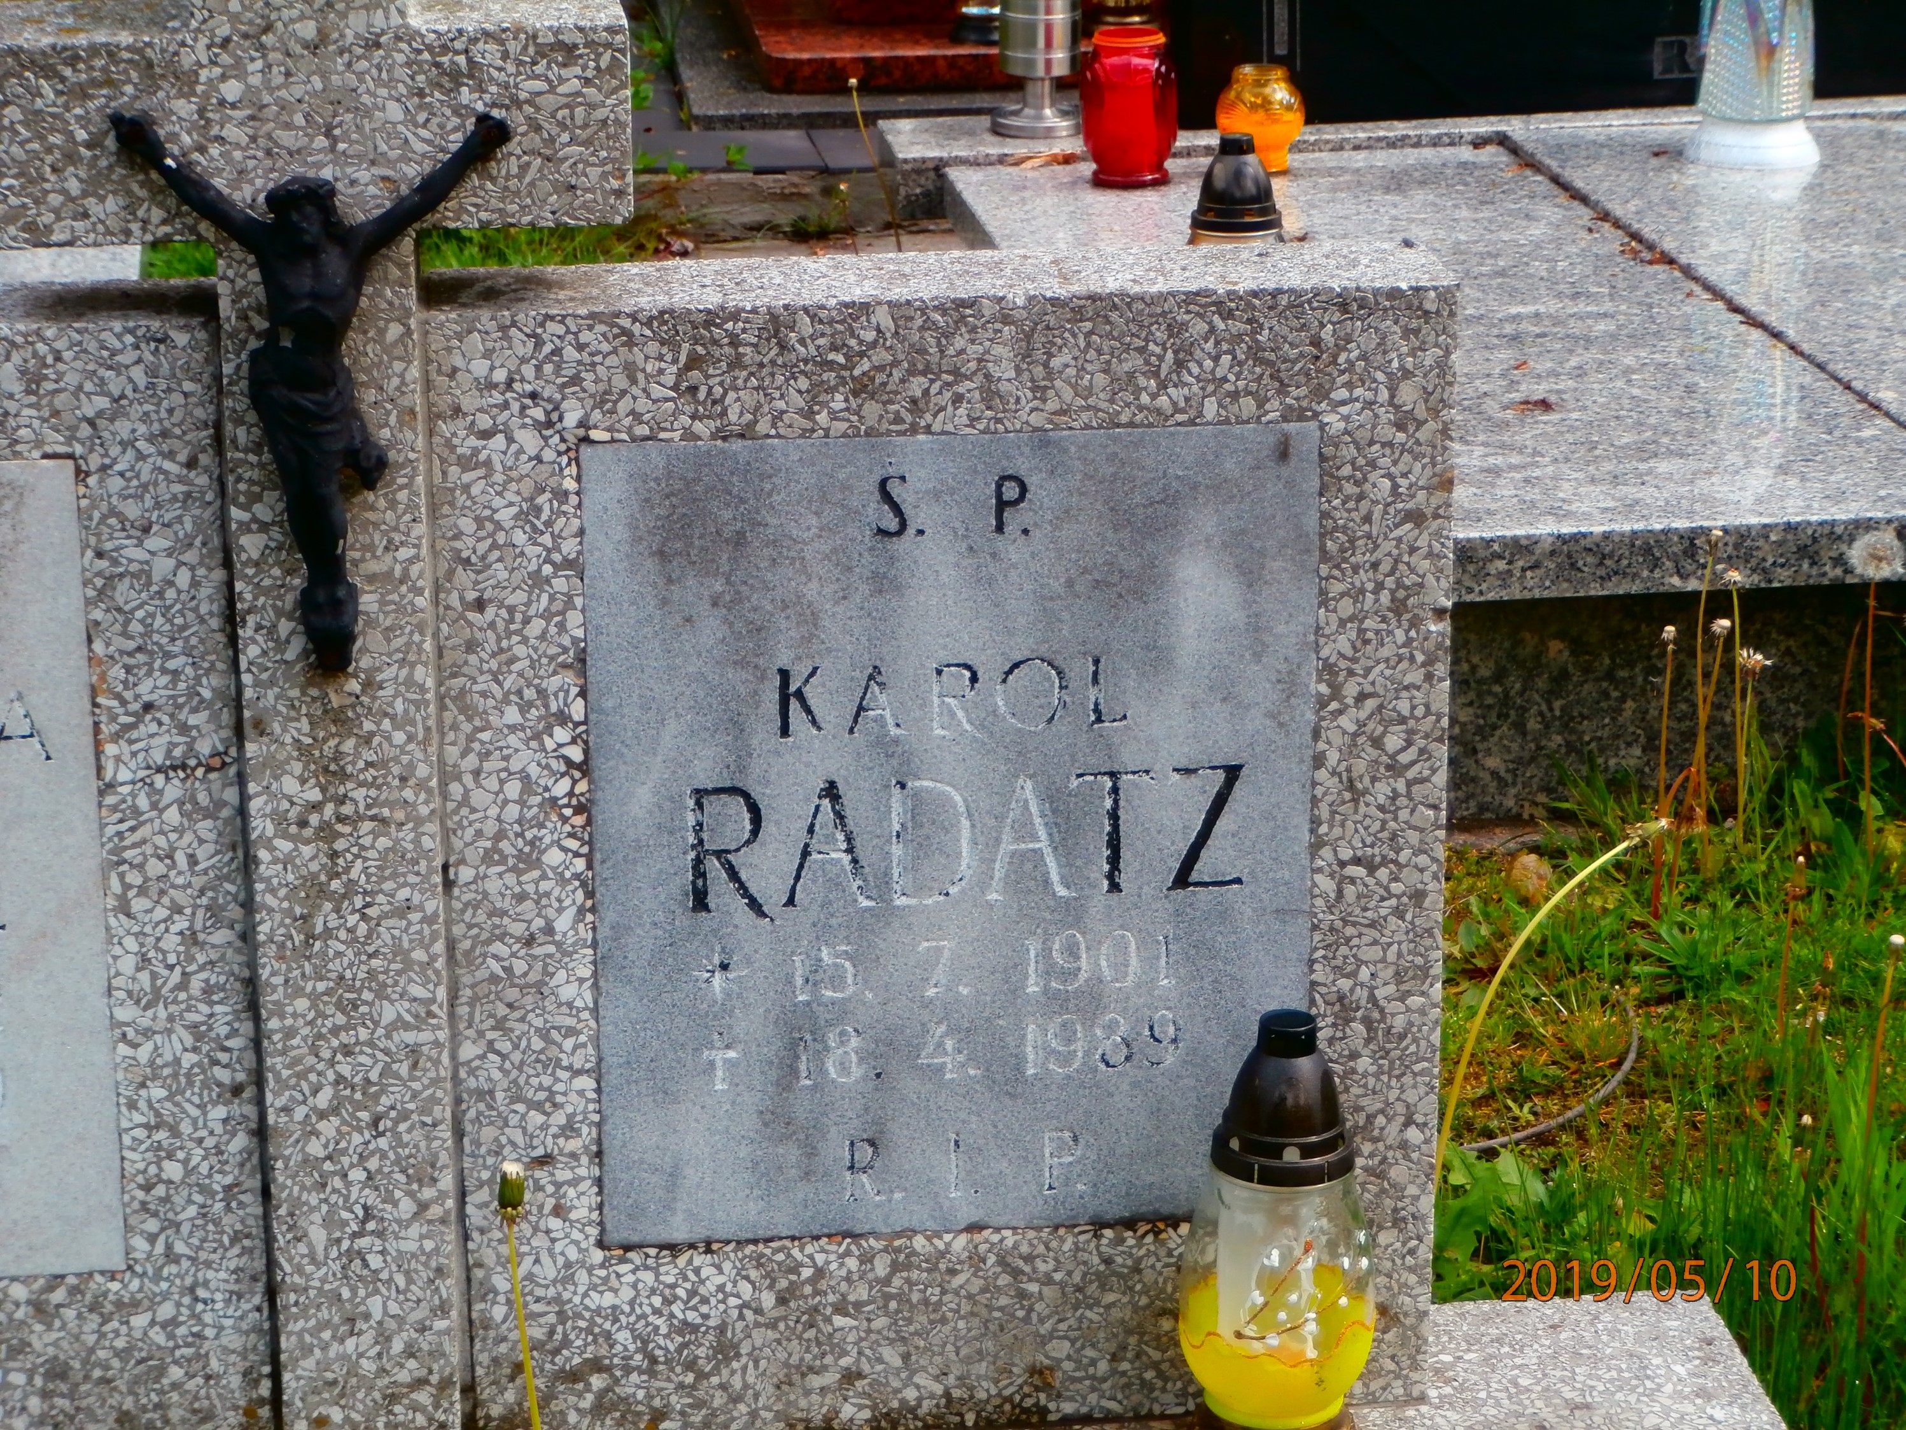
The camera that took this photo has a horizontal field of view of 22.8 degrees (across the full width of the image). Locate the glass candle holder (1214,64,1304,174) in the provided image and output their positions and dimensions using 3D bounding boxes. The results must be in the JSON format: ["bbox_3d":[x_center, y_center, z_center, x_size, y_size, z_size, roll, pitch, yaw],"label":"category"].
[{"bbox_3d":[0.325,-0.633,5.030,0.095,0.109,0.095,-3,18,-7],"label":"glass candle holder"}]

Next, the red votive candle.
[{"bbox_3d":[0.185,-0.640,4.980,0.102,0.157,0.102,0,17,0],"label":"red votive candle"}]

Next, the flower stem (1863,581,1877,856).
[{"bbox_3d":[0.701,0.002,3.620,0.009,0.216,0.009,-3,18,-7],"label":"flower stem"}]

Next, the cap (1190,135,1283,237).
[{"bbox_3d":[0.247,-0.462,4.130,0.081,0.080,0.081,0,17,0],"label":"cap"}]

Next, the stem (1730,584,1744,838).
[{"bbox_3d":[0.610,-0.001,3.680,0.009,0.205,0.009,-3,18,-7],"label":"stem"}]

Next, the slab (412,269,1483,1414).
[{"bbox_3d":[-0.005,0.077,2.704,0.559,0.663,0.103,-2,17,-5],"label":"slab"}]

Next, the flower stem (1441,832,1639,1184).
[{"bbox_3d":[0.363,0.187,2.930,0.130,0.245,0.040,-2,17,-5],"label":"flower stem"}]

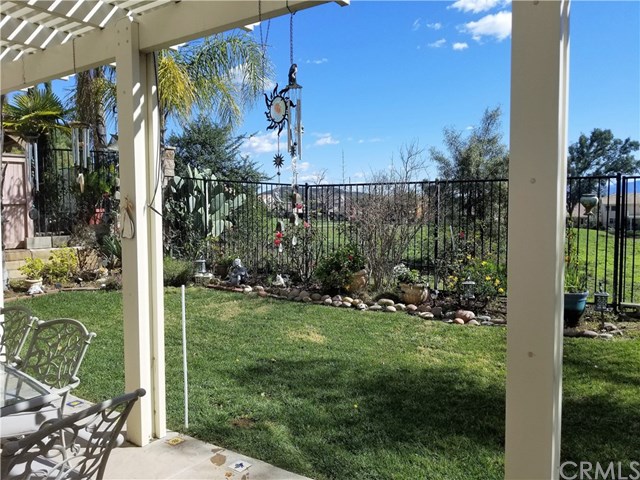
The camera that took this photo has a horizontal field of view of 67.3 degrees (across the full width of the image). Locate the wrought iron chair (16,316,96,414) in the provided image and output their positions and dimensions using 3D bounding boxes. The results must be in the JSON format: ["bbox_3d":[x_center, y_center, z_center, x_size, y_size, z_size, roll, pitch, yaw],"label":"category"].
[{"bbox_3d":[-1.575,0.912,2.477,0.600,0.910,0.630,2,4,34],"label":"wrought iron chair"}]

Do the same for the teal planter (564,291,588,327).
[{"bbox_3d":[2.997,0.833,5.789,0.430,0.415,0.430,2,4,31],"label":"teal planter"}]

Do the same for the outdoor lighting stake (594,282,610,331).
[{"bbox_3d":[3.357,0.786,5.685,0.150,0.575,0.150,2,4,31],"label":"outdoor lighting stake"}]

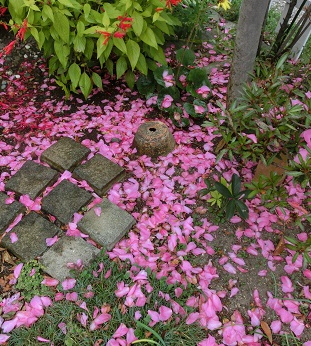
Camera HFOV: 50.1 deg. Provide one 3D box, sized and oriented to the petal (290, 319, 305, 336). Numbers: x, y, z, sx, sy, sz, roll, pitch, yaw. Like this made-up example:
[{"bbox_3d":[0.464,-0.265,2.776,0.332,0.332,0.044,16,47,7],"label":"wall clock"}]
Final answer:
[{"bbox_3d":[0.454,0.494,1.069,0.046,0.018,0.054,0,48,1],"label":"petal"}]

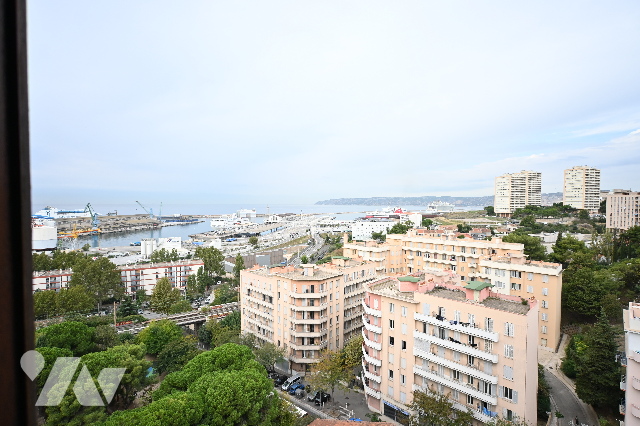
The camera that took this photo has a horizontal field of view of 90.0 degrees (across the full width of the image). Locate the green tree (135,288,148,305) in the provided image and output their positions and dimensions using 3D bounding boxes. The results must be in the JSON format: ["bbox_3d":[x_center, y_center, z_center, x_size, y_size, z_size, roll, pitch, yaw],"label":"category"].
[{"bbox_3d":[-78.830,37.140,141.110,5.000,7.200,5.000,-1,2,-29],"label":"green tree"}]

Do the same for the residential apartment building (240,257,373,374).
[{"bbox_3d":[-0.797,24.059,85.928,22.612,24.059,33.026,2,3,43],"label":"residential apartment building"}]

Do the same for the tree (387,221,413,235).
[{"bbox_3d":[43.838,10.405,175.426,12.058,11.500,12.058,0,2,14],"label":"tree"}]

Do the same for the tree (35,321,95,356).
[{"bbox_3d":[-63.035,31.957,79.070,11.884,10.629,11.884,-1,2,-39],"label":"tree"}]

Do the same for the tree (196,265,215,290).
[{"bbox_3d":[-54.780,31.340,153.000,7.300,12.500,7.300,0,2,0],"label":"tree"}]

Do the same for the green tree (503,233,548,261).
[{"bbox_3d":[74.178,12.695,116.000,13.700,13.000,13.200,1,2,33],"label":"green tree"}]

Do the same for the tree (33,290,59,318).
[{"bbox_3d":[-103.000,34.513,120.173,7.902,10.872,7.902,-2,2,-41],"label":"tree"}]

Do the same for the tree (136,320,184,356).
[{"bbox_3d":[-39.146,30.244,78.000,10.300,9.600,10.000,-1,2,-27],"label":"tree"}]

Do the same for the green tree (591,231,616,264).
[{"bbox_3d":[121.450,14.990,137.000,8.800,14.800,8.800,0,2,0],"label":"green tree"}]

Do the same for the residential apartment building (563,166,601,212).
[{"bbox_3d":[286.200,-24.970,348.780,26.000,51.000,21.000,-1,2,-18],"label":"residential apartment building"}]

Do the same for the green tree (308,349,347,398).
[{"bbox_3d":[1.620,30.690,60.650,7.800,9.900,7.800,0,2,2],"label":"green tree"}]

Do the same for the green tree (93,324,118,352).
[{"bbox_3d":[-55.654,33.284,83.115,5.759,8.714,5.759,-1,2,-34],"label":"green tree"}]

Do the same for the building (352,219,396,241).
[{"bbox_3d":[64.840,20.310,377.850,50.000,24.000,24.000,0,2,0],"label":"building"}]

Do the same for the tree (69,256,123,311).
[{"bbox_3d":[-92.664,28.687,132.000,18.800,20.500,18.300,-1,2,-35],"label":"tree"}]

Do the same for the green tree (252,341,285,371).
[{"bbox_3d":[-11.690,33.030,73.210,7.200,6.900,7.200,0,2,-9],"label":"green tree"}]

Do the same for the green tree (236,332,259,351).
[{"bbox_3d":[-17.100,32.373,76.082,5.256,7.988,5.256,0,2,-13],"label":"green tree"}]

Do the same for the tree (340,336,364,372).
[{"bbox_3d":[7.010,30.750,69.000,6.200,9.000,6.200,0,2,0],"label":"tree"}]

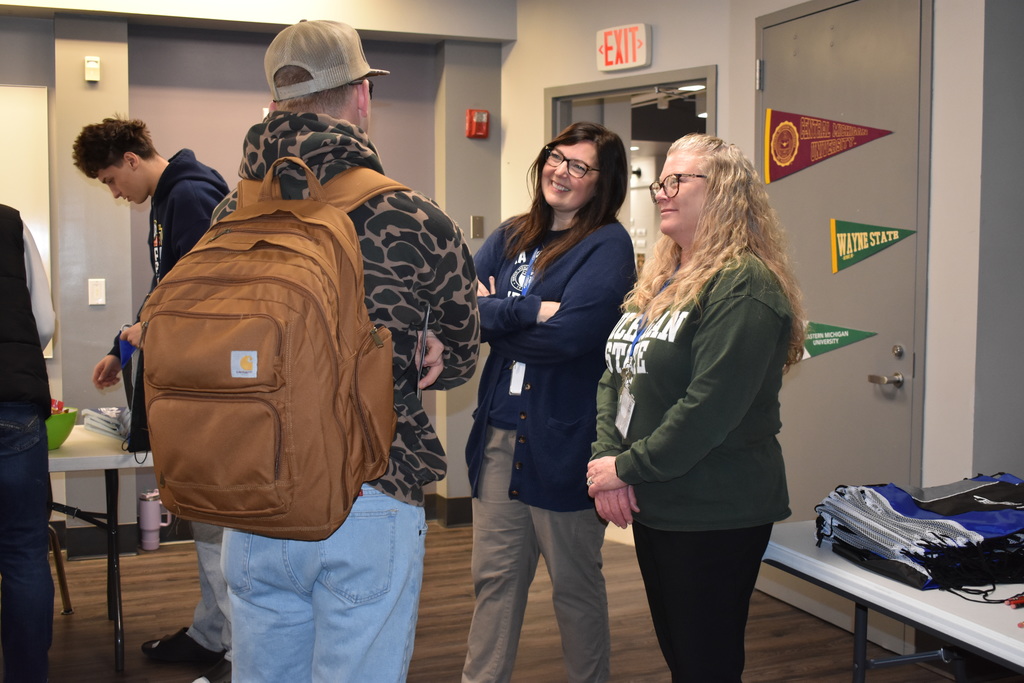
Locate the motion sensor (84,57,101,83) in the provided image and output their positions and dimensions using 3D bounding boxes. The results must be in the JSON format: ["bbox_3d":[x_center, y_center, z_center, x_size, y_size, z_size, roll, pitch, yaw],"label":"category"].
[{"bbox_3d":[-1.883,-1.221,5.109,0.066,0.112,0.047,-1,4,-22],"label":"motion sensor"}]

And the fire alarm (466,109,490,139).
[{"bbox_3d":[-0.166,-1.084,5.672,0.117,0.142,0.050,-1,4,-20],"label":"fire alarm"}]

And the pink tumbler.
[{"bbox_3d":[-1.690,0.840,5.398,0.145,0.277,0.095,-1,4,-18],"label":"pink tumbler"}]

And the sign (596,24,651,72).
[{"bbox_3d":[0.518,-1.371,5.315,0.300,0.192,0.045,4,6,44],"label":"sign"}]

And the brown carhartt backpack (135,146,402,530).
[{"bbox_3d":[-0.396,0.010,1.880,0.335,0.550,0.290,2,6,22],"label":"brown carhartt backpack"}]

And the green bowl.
[{"bbox_3d":[-1.585,0.291,3.803,0.265,0.125,0.265,-2,4,-23],"label":"green bowl"}]

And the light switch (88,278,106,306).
[{"bbox_3d":[-1.871,-0.223,5.132,0.071,0.115,0.012,-1,4,-20],"label":"light switch"}]

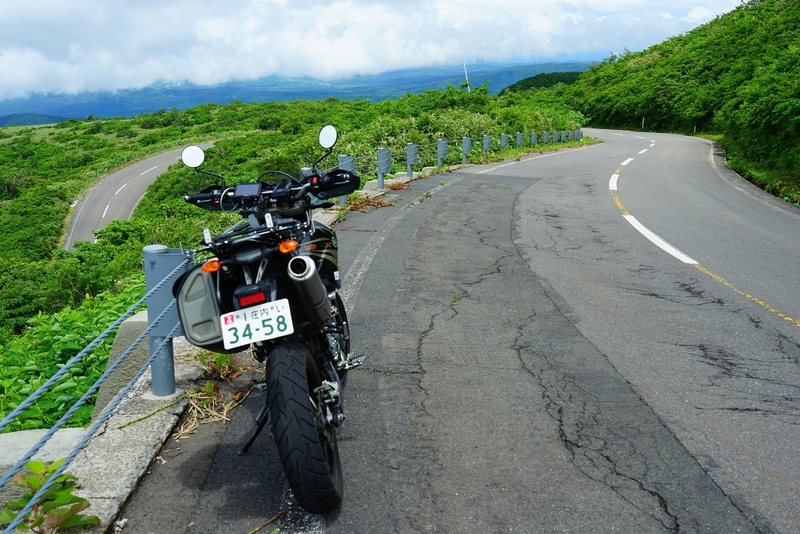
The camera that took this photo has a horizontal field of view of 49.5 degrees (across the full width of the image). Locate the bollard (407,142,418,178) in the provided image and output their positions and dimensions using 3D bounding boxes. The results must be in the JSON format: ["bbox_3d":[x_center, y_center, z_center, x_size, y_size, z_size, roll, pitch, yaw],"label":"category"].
[{"bbox_3d":[0.280,-2.346,19.100,0.225,0.765,0.118,3,12,13],"label":"bollard"}]

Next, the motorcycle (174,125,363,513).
[{"bbox_3d":[-0.484,0.115,3.779,0.821,1.413,2.080,-13,11,1],"label":"motorcycle"}]

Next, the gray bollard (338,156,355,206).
[{"bbox_3d":[-0.808,-1.303,13.150,0.225,0.765,0.118,2,12,8],"label":"gray bollard"}]

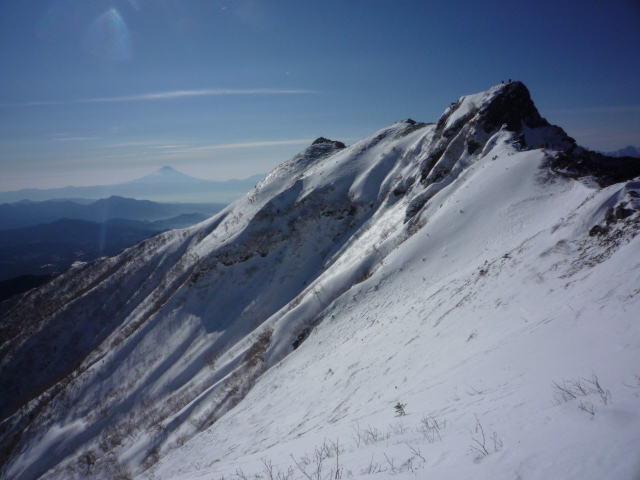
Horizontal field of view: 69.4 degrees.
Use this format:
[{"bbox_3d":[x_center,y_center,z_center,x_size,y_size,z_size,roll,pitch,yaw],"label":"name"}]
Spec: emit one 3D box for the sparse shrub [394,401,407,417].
[{"bbox_3d":[1.567,3.281,9.000,0.230,0.300,0.220,-1,9,10],"label":"sparse shrub"}]

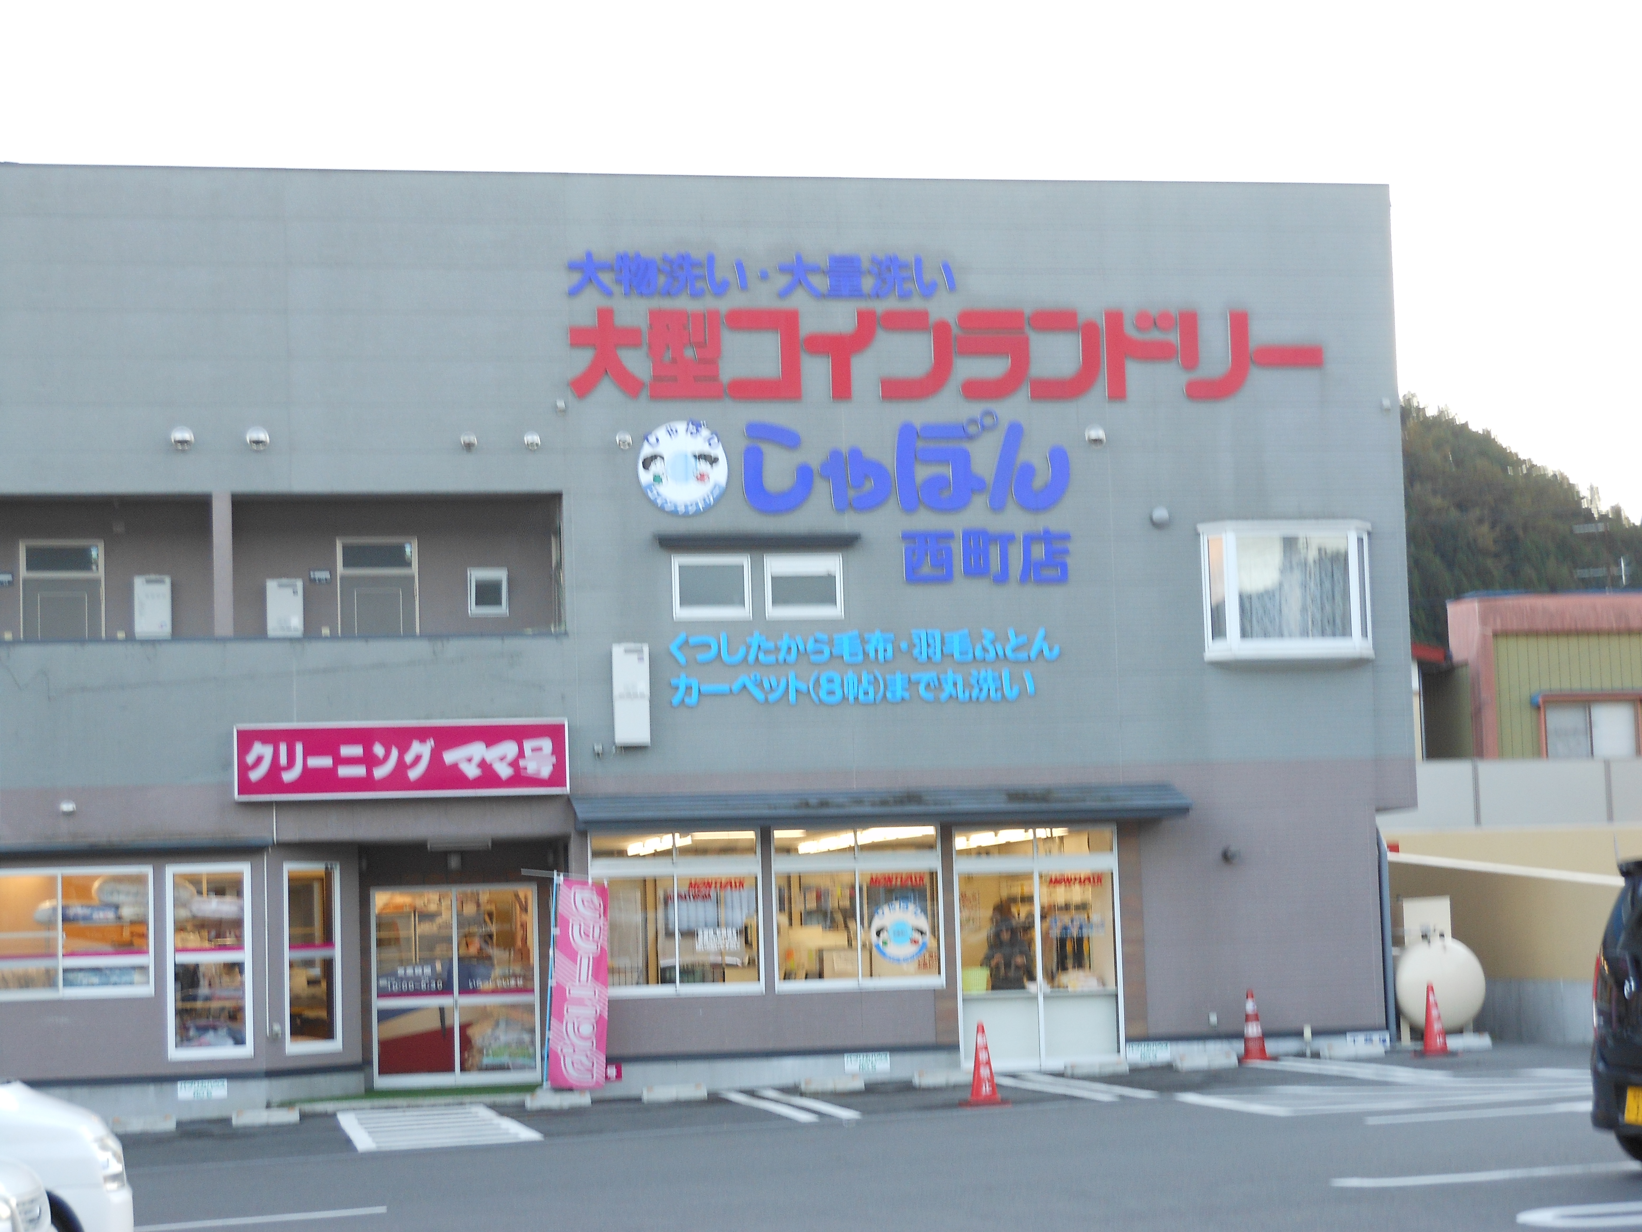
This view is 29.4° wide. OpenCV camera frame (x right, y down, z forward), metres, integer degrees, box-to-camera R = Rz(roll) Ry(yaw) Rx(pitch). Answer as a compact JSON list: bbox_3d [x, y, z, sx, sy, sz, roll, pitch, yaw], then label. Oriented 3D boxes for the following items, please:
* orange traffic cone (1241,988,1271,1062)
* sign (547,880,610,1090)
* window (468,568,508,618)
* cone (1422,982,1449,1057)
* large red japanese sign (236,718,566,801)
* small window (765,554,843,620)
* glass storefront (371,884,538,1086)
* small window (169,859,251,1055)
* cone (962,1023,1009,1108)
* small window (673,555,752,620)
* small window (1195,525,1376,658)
[{"bbox_3d":[4.265,4.002,30.631,0.360,0.700,0.360,-1,-5,-11],"label":"orange traffic cone"},{"bbox_3d":[-2.277,3.463,29.400,0.560,1.920,0.100,-1,-5,-11],"label":"sign"},{"bbox_3d":[-3.318,-0.234,31.216,0.406,0.495,0.100,-1,-5,-11],"label":"window"},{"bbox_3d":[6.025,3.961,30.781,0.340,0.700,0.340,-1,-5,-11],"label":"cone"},{"bbox_3d":[-3.969,1.358,29.680,3.140,0.739,0.250,-1,-5,-11],"label":"large red japanese sign"},{"bbox_3d":[-0.169,-0.292,31.137,0.787,0.647,0.100,-1,-5,-11],"label":"small window"},{"bbox_3d":[-3.636,3.683,31.201,1.652,1.991,0.100,-1,-5,-11],"label":"glass storefront"},{"bbox_3d":[-5.795,3.277,29.686,0.788,1.835,0.100,-1,-5,-11],"label":"small window"},{"bbox_3d":[1.374,3.778,26.532,0.385,0.700,0.385,-1,-5,-11],"label":"cone"},{"bbox_3d":[-1.081,-0.279,30.955,0.778,0.647,0.100,-1,-5,-11],"label":"small window"},{"bbox_3d":[4.737,-0.249,31.499,1.788,1.394,0.300,-1,-5,-11],"label":"small window"}]

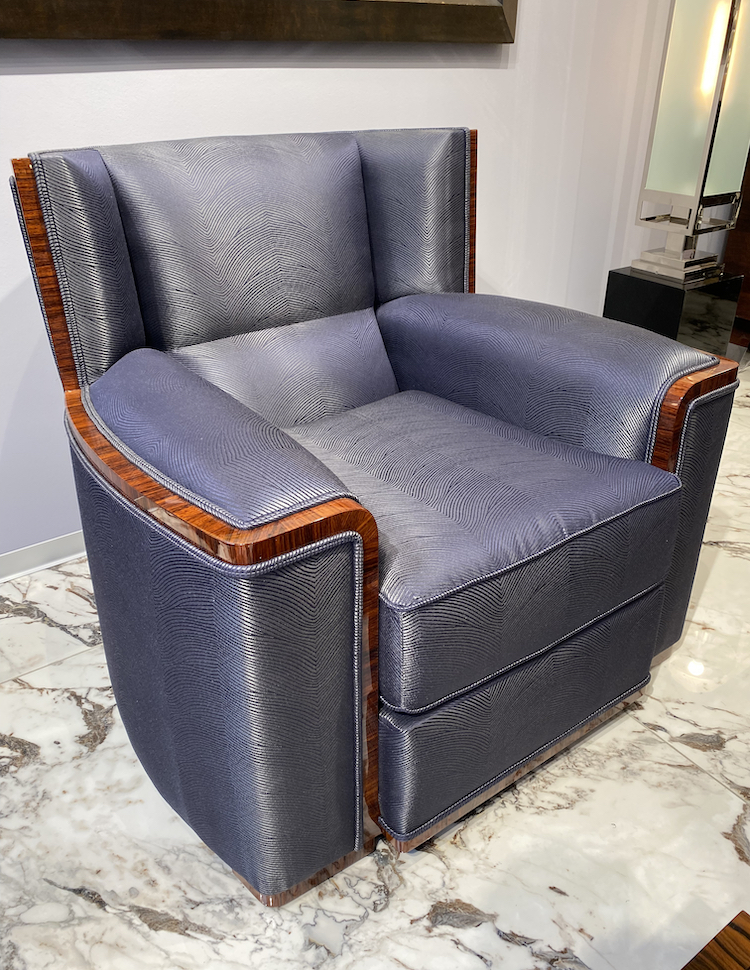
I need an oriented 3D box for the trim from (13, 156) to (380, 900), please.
[{"bbox_3d":[-0.278,0.029,1.101,0.220,0.890,0.700,-19,34,-30],"label":"trim"}]

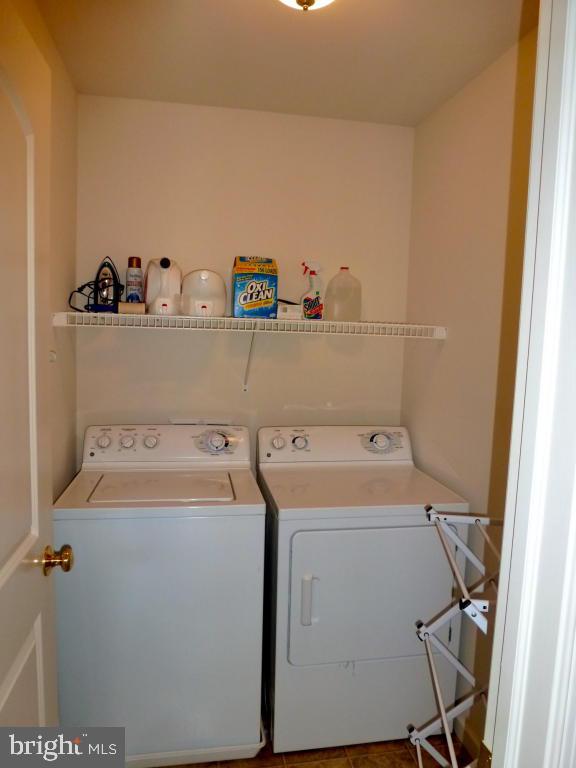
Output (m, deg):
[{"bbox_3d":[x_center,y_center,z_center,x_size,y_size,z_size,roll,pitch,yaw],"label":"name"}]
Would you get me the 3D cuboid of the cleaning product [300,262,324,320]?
[{"bbox_3d":[0.101,-0.381,2.200,0.097,0.254,0.065,-1,6,-20],"label":"cleaning product"}]

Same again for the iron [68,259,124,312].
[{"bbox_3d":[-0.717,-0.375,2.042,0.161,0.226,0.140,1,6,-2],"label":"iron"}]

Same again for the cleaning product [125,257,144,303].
[{"bbox_3d":[-0.605,-0.383,2.111,0.064,0.234,0.064,1,6,-10],"label":"cleaning product"}]

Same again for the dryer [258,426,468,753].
[{"bbox_3d":[0.246,0.757,2.193,0.686,1.079,0.675,1,6,-10],"label":"dryer"}]

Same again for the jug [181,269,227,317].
[{"bbox_3d":[-0.337,-0.355,2.139,0.172,0.188,0.270,1,6,-10],"label":"jug"}]

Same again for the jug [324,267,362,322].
[{"bbox_3d":[0.242,-0.384,2.316,0.158,0.244,0.155,1,6,-10],"label":"jug"}]

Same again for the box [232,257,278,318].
[{"bbox_3d":[-0.133,-0.379,2.130,0.170,0.249,0.125,1,6,-10],"label":"box"}]

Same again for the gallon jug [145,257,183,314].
[{"bbox_3d":[-0.489,-0.374,2.111,0.143,0.223,0.270,1,6,-10],"label":"gallon jug"}]

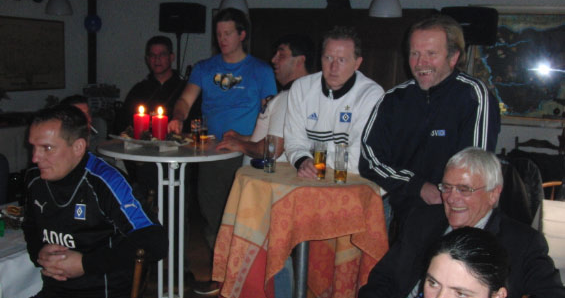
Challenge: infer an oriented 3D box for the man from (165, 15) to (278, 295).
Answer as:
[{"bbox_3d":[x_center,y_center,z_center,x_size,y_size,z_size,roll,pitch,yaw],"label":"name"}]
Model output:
[{"bbox_3d":[-0.333,0.077,3.508,0.600,1.742,0.480,3,7,11],"label":"man"}]

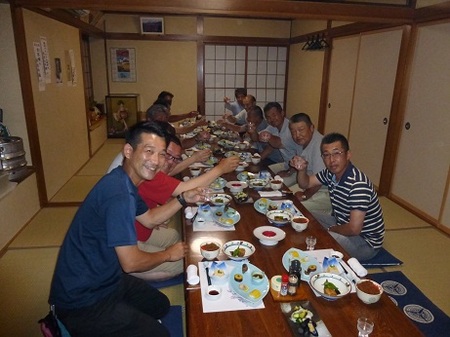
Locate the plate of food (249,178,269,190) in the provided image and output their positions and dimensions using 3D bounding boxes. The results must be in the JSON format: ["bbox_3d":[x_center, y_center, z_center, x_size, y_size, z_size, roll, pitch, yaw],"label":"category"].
[{"bbox_3d":[0.298,0.149,2.872,0.182,0.060,0.182,1,17,0],"label":"plate of food"}]

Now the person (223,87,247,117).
[{"bbox_3d":[0.271,-0.776,5.398,0.750,0.970,0.580,-8,20,-28],"label":"person"}]

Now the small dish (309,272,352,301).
[{"bbox_3d":[0.494,0.570,1.537,0.192,0.064,0.192,1,17,0],"label":"small dish"}]

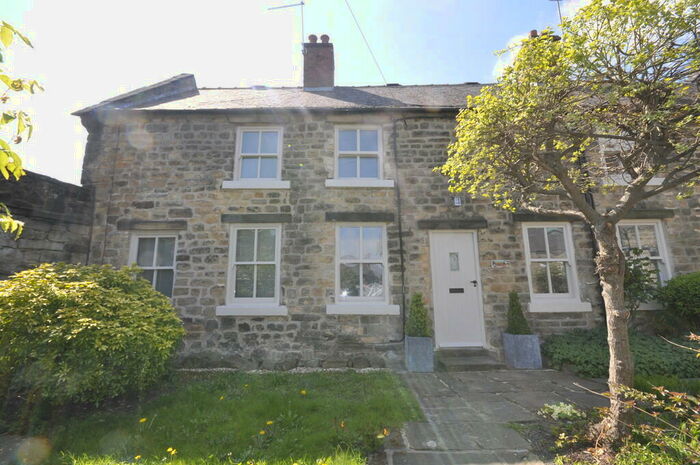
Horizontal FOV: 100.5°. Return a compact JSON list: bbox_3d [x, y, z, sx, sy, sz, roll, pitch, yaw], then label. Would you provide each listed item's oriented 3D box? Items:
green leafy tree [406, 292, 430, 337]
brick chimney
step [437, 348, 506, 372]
[{"bbox_3d":[1.139,1.373,4.896,0.370,0.700,0.370,-1,-8,0],"label":"green leafy tree"},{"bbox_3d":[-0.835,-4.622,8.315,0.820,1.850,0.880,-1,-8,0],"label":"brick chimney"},{"bbox_3d":[1.957,2.101,4.805,1.000,0.220,0.480,-1,-8,0],"label":"step"}]

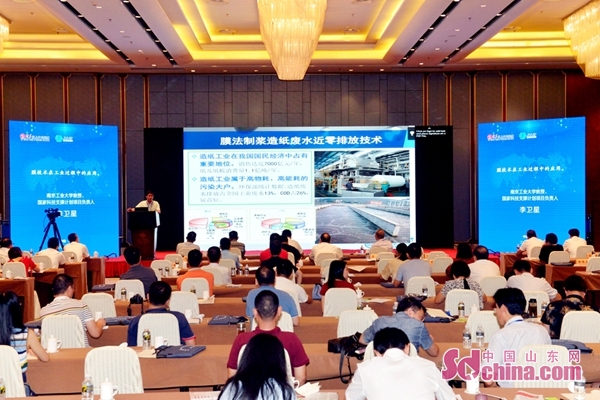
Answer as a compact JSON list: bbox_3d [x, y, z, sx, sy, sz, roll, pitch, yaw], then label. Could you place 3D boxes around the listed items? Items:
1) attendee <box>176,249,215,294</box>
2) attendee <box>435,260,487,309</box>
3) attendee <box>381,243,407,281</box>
[{"bbox_3d":[-1.284,1.235,10.650,0.480,1.250,0.800,0,0,3],"label":"attendee"},{"bbox_3d":[1.815,1.325,9.800,0.570,1.250,0.750,0,0,0],"label":"attendee"},{"bbox_3d":[1.467,1.271,12.650,0.500,1.260,0.800,0,0,0],"label":"attendee"}]

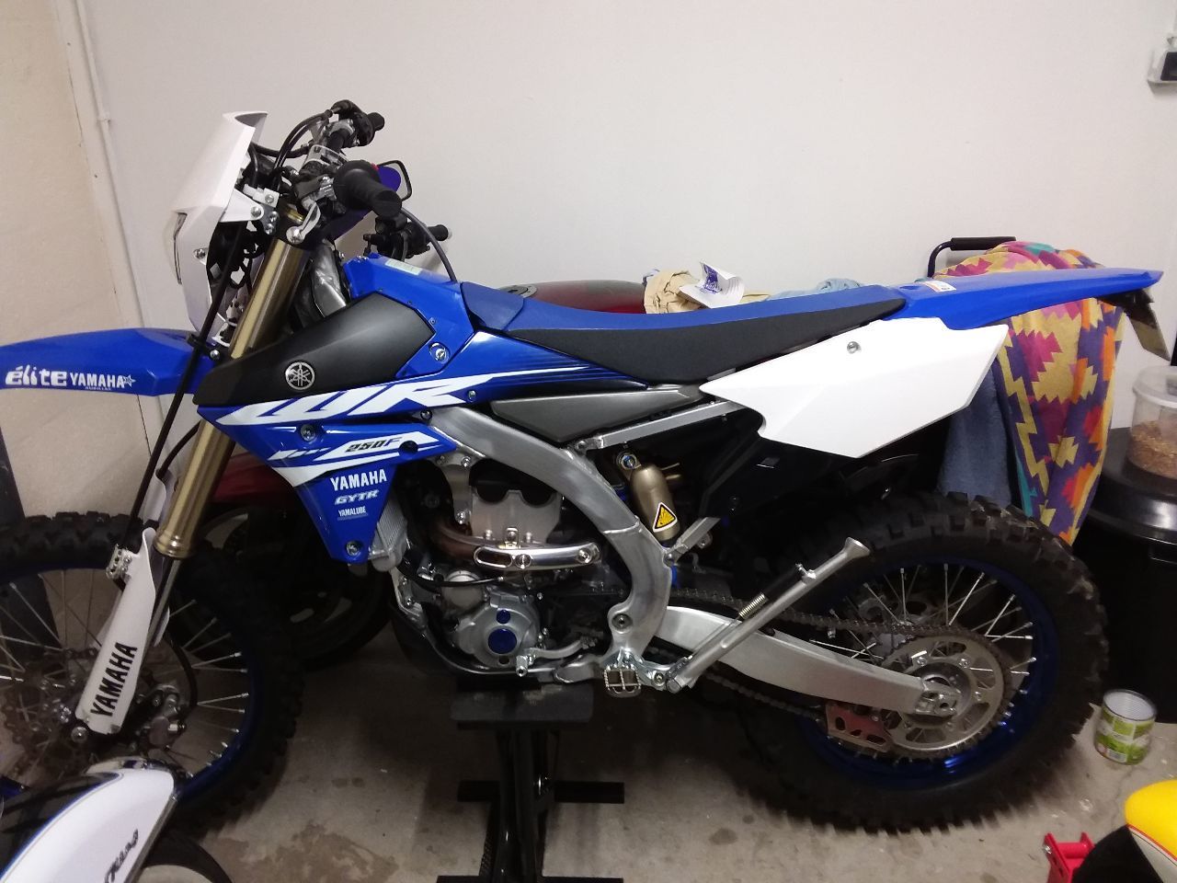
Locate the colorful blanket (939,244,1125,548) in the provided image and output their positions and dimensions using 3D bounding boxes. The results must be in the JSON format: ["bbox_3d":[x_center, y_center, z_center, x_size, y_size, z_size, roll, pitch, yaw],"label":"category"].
[{"bbox_3d":[0.925,-0.107,1.964,0.350,0.660,0.220,-1,22,0],"label":"colorful blanket"}]

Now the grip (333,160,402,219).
[{"bbox_3d":[-0.253,-0.288,1.067,0.056,0.056,0.122,-12,30,-27],"label":"grip"}]

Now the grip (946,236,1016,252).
[{"bbox_3d":[0.796,-0.400,1.864,0.142,0.031,0.032,-1,22,0],"label":"grip"}]

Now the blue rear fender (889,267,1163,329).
[{"bbox_3d":[0.672,-0.229,1.444,0.460,0.088,0.190,-1,19,-1],"label":"blue rear fender"}]

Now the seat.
[{"bbox_3d":[0.140,-0.186,1.446,0.670,0.152,0.225,-1,19,-1],"label":"seat"}]

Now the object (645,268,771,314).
[{"bbox_3d":[0.255,-0.317,2.012,0.260,0.120,0.180,-1,22,0],"label":"object"}]

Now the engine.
[{"bbox_3d":[-0.138,0.177,1.561,0.365,0.375,0.300,-1,19,-1],"label":"engine"}]

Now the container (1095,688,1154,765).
[{"bbox_3d":[1.135,0.605,1.942,0.100,0.117,0.100,-1,22,0],"label":"container"}]

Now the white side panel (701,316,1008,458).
[{"bbox_3d":[0.390,-0.077,1.363,0.460,0.215,0.080,-1,19,-1],"label":"white side panel"}]

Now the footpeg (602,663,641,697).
[{"bbox_3d":[0.050,0.373,1.431,0.057,0.038,0.088,-1,19,-1],"label":"footpeg"}]

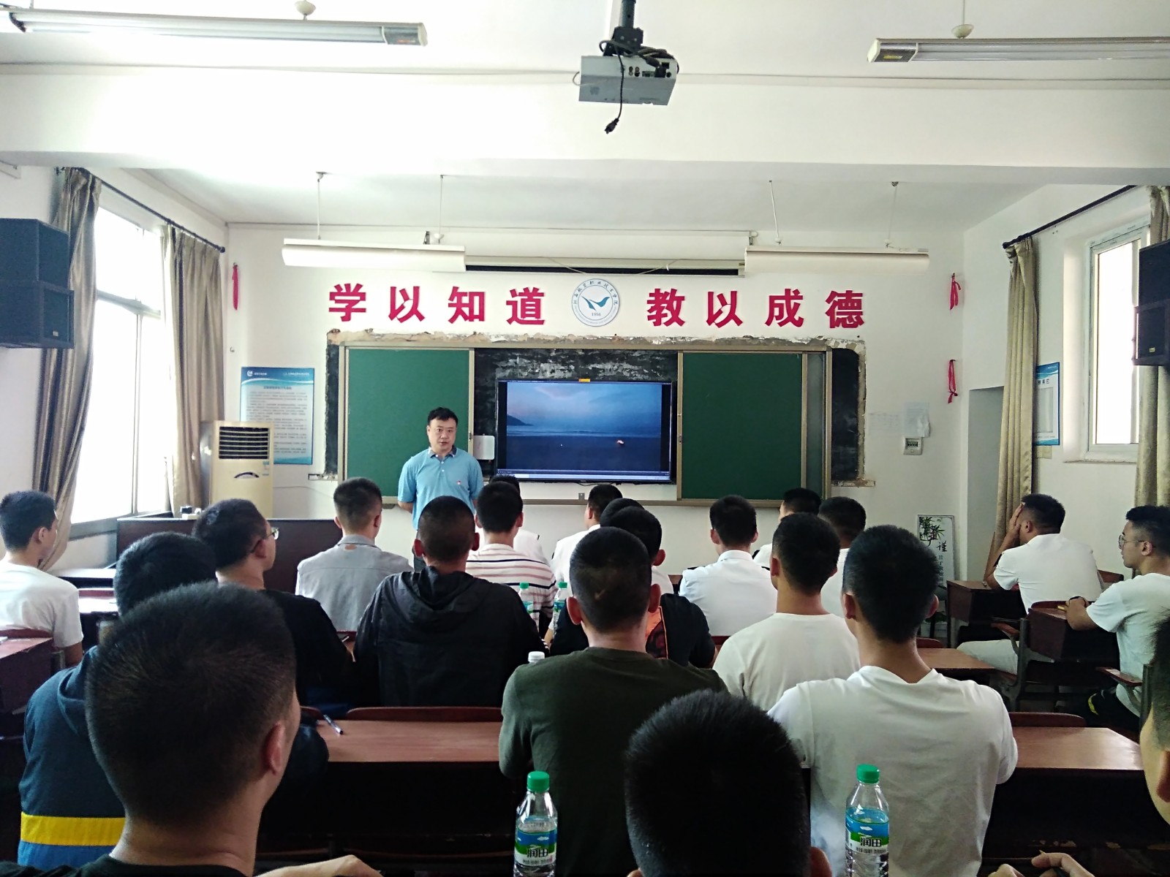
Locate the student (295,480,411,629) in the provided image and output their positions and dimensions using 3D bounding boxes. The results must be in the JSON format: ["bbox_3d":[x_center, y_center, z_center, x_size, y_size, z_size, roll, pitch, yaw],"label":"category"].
[{"bbox_3d":[-0.901,0.824,3.907,0.470,1.349,0.720,1,1,3],"label":"student"}]

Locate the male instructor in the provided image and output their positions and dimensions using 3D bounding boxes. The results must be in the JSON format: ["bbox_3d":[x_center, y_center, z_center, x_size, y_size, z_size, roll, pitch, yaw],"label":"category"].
[{"bbox_3d":[-0.837,0.666,5.437,0.500,1.686,0.300,1,-1,-13],"label":"male instructor"}]

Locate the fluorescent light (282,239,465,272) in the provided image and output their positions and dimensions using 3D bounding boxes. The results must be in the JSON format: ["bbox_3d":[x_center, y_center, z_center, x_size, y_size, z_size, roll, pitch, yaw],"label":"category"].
[{"bbox_3d":[-1.409,-1.223,6.330,1.220,0.165,0.160,1,1,-3],"label":"fluorescent light"}]

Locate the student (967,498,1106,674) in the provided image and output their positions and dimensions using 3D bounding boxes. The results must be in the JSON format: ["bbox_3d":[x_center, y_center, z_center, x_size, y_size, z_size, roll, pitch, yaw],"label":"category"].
[{"bbox_3d":[2.188,0.897,4.685,0.550,1.264,0.740,1,1,-7],"label":"student"}]

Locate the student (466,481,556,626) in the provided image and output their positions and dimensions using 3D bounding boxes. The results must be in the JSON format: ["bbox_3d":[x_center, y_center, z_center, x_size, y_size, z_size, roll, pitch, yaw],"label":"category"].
[{"bbox_3d":[-0.336,0.835,3.907,0.470,1.342,0.720,1,1,1],"label":"student"}]

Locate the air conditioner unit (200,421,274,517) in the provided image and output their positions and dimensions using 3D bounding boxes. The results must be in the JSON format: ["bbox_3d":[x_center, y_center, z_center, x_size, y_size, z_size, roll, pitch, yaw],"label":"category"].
[{"bbox_3d":[-2.546,0.702,6.914,0.445,1.636,0.310,1,-1,-42],"label":"air conditioner unit"}]

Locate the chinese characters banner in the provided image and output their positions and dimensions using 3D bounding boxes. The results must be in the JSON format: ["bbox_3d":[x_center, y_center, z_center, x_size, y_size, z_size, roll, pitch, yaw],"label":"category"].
[{"bbox_3d":[0.096,-1.122,7.930,4.503,0.410,0.030,1,1,1],"label":"chinese characters banner"}]

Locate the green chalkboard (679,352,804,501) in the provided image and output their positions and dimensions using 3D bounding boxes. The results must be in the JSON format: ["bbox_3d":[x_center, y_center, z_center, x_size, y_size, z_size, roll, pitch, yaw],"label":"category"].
[{"bbox_3d":[1.275,-0.091,7.673,1.028,1.210,0.040,1,-1,-1],"label":"green chalkboard"}]

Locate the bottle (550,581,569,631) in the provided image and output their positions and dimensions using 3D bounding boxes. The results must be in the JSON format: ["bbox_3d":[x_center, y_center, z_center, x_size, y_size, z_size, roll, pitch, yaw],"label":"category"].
[{"bbox_3d":[-0.079,0.618,3.304,0.065,0.225,0.065,1,-1,-1],"label":"bottle"}]

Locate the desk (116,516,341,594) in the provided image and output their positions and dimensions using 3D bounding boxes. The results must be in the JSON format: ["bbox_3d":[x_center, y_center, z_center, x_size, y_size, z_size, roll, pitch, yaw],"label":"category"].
[{"bbox_3d":[-2.065,0.968,5.835,1.317,0.992,0.680,1,1,1],"label":"desk"}]

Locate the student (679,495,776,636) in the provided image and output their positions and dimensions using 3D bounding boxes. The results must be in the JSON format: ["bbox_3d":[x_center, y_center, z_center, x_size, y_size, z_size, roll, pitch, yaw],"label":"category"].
[{"bbox_3d":[0.572,0.867,3.907,0.470,1.299,0.720,1,1,1],"label":"student"}]

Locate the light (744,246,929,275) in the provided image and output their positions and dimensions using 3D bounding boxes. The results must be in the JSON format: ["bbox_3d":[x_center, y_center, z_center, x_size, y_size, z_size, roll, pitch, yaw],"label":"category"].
[{"bbox_3d":[1.710,-1.210,6.427,1.225,0.155,0.150,1,-1,-1],"label":"light"}]

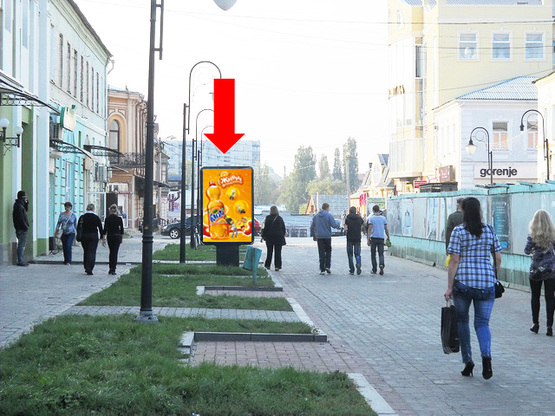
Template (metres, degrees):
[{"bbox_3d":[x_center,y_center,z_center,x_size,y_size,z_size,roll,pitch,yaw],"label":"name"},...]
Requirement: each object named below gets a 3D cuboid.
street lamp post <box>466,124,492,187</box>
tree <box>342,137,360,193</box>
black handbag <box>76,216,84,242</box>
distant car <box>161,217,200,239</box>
[{"bbox_3d":[10.146,-1.093,72.000,1.500,5.850,0.450,0,0,0],"label":"street lamp post"},{"bbox_3d":[14.569,-5.882,285.000,3.300,16.287,3.300,0,0,0],"label":"tree"},{"bbox_3d":[-4.766,0.520,34.900,0.170,0.580,0.330,0,0,0],"label":"black handbag"},{"bbox_3d":[-4.486,1.094,83.500,4.500,1.460,1.800,0,0,-6],"label":"distant car"}]

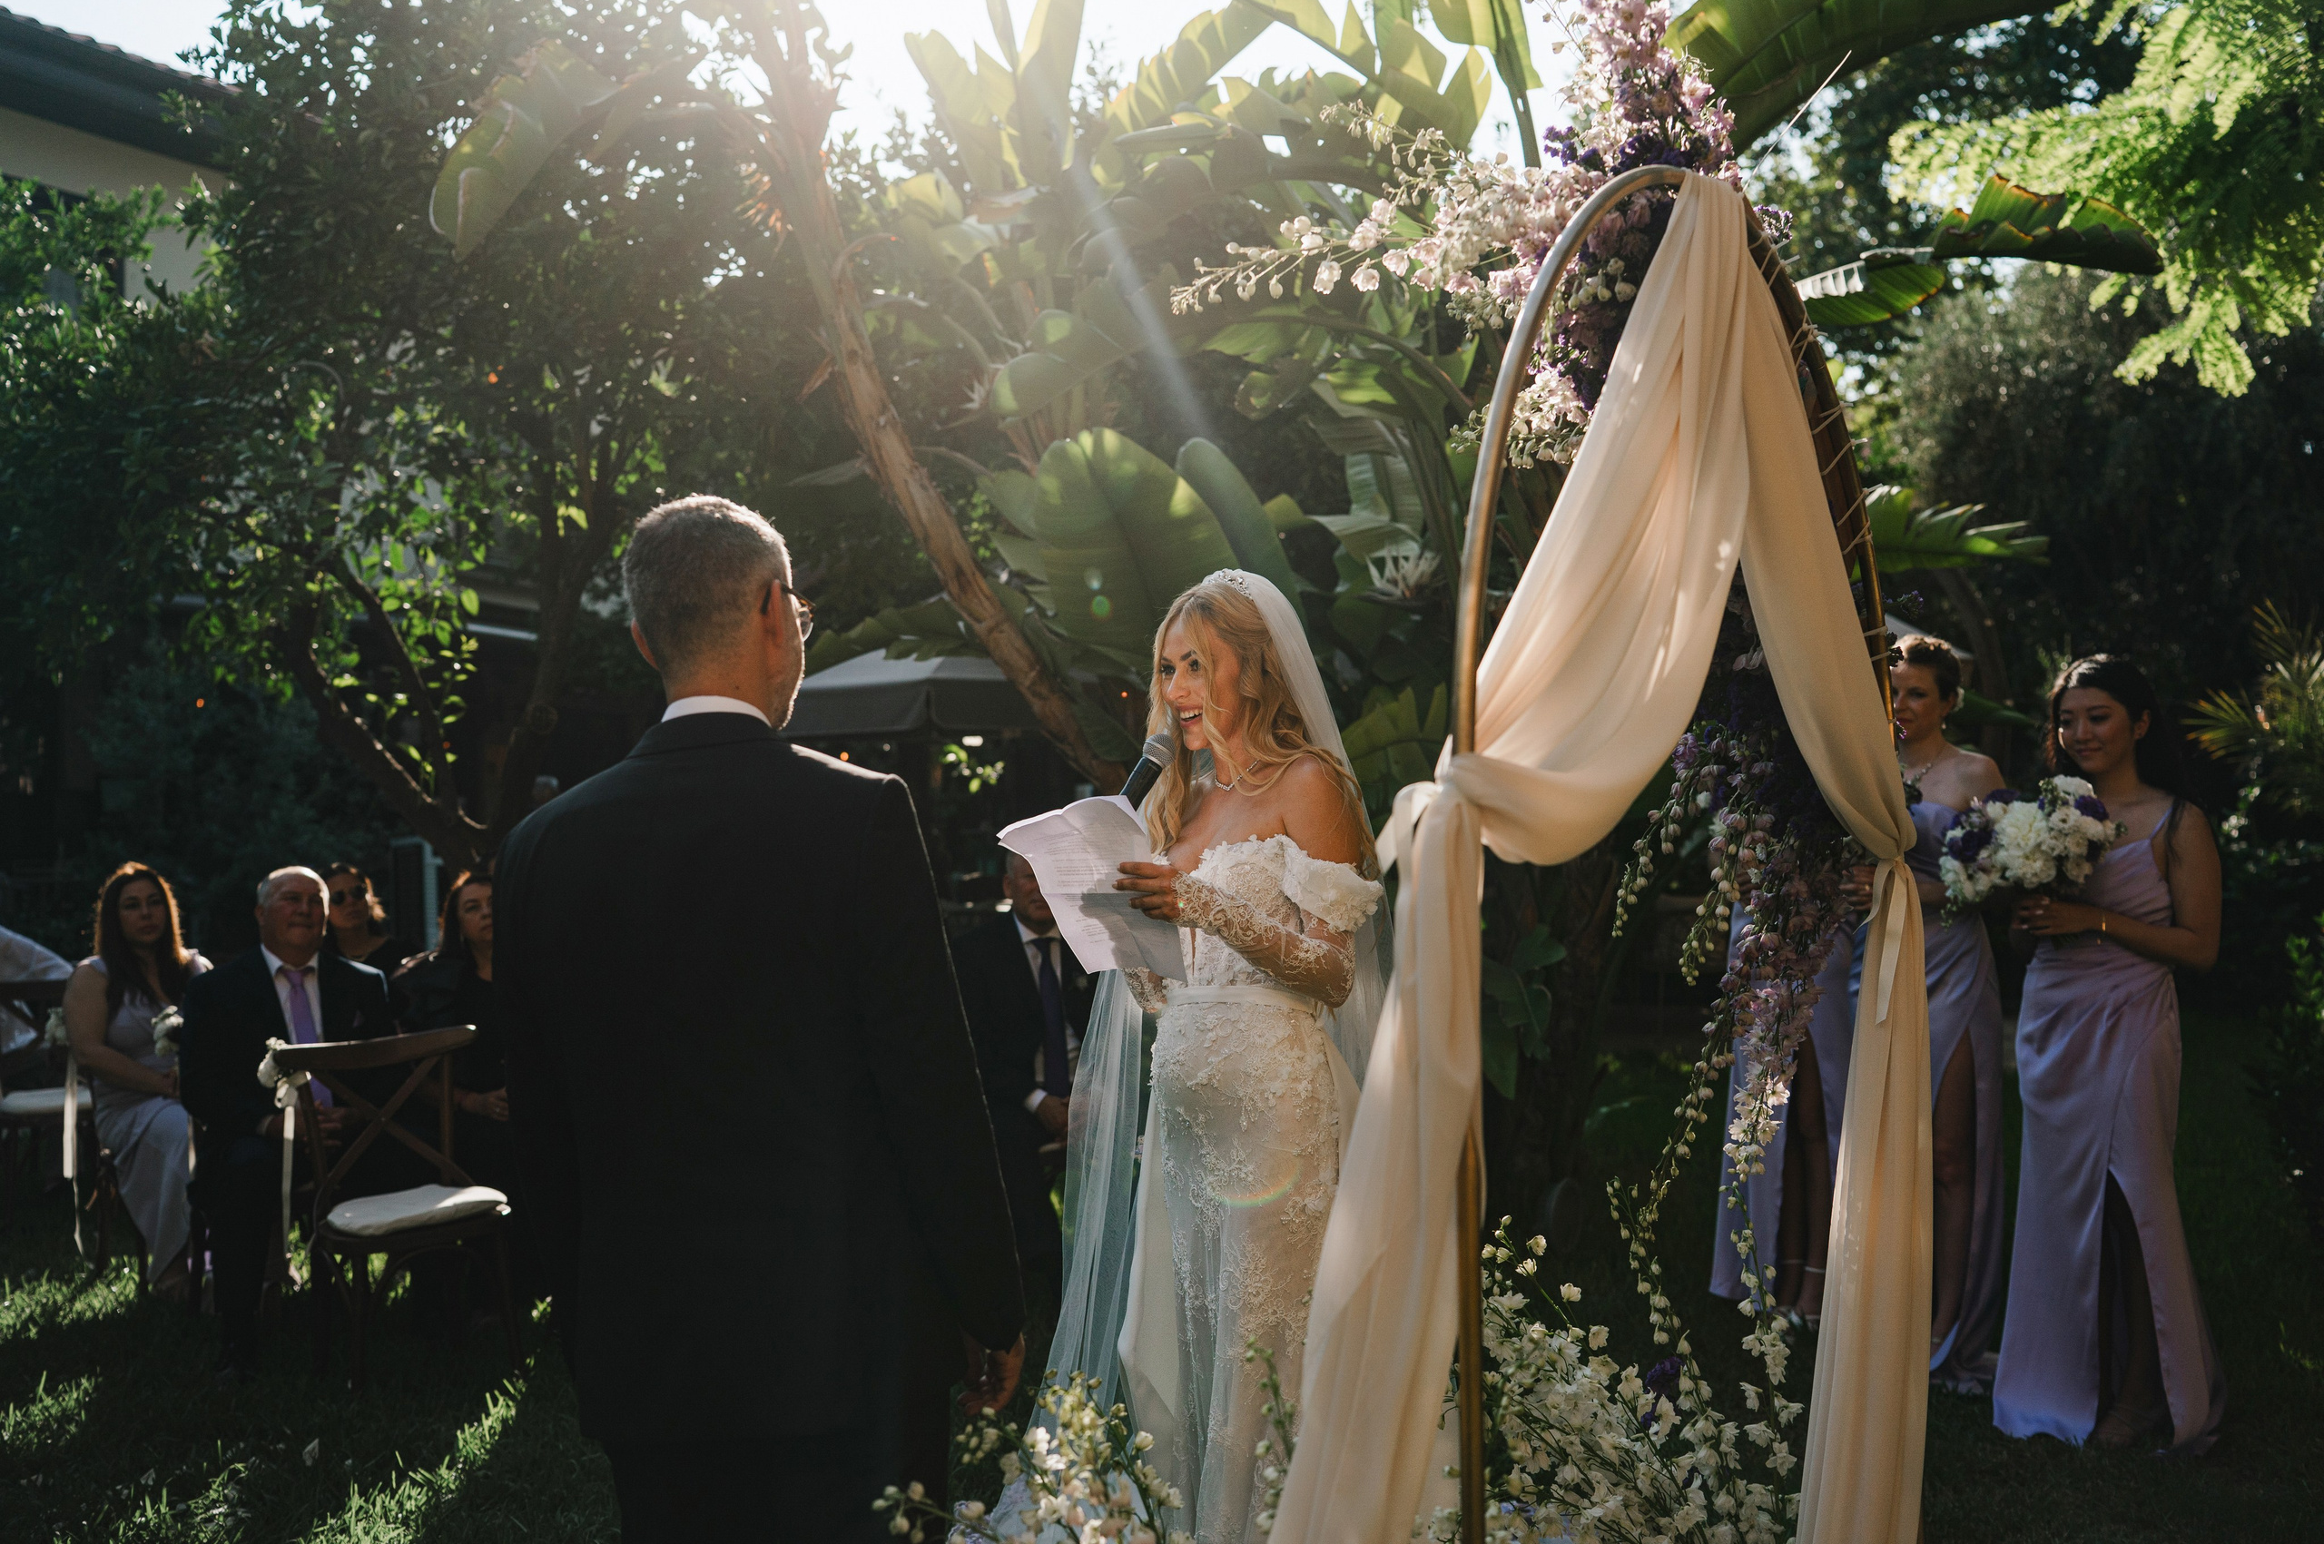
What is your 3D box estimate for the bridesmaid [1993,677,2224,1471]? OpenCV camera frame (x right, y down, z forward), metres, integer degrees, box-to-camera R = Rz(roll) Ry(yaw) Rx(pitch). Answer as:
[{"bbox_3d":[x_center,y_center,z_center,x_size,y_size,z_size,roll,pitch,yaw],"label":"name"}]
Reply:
[{"bbox_3d":[2.050,0.610,4.880,0.430,1.730,0.350,-1,0,41],"label":"bridesmaid"}]

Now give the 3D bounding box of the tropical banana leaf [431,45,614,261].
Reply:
[{"bbox_3d":[-1.972,-1.925,7.000,0.420,0.800,0.300,46,-9,-16],"label":"tropical banana leaf"}]

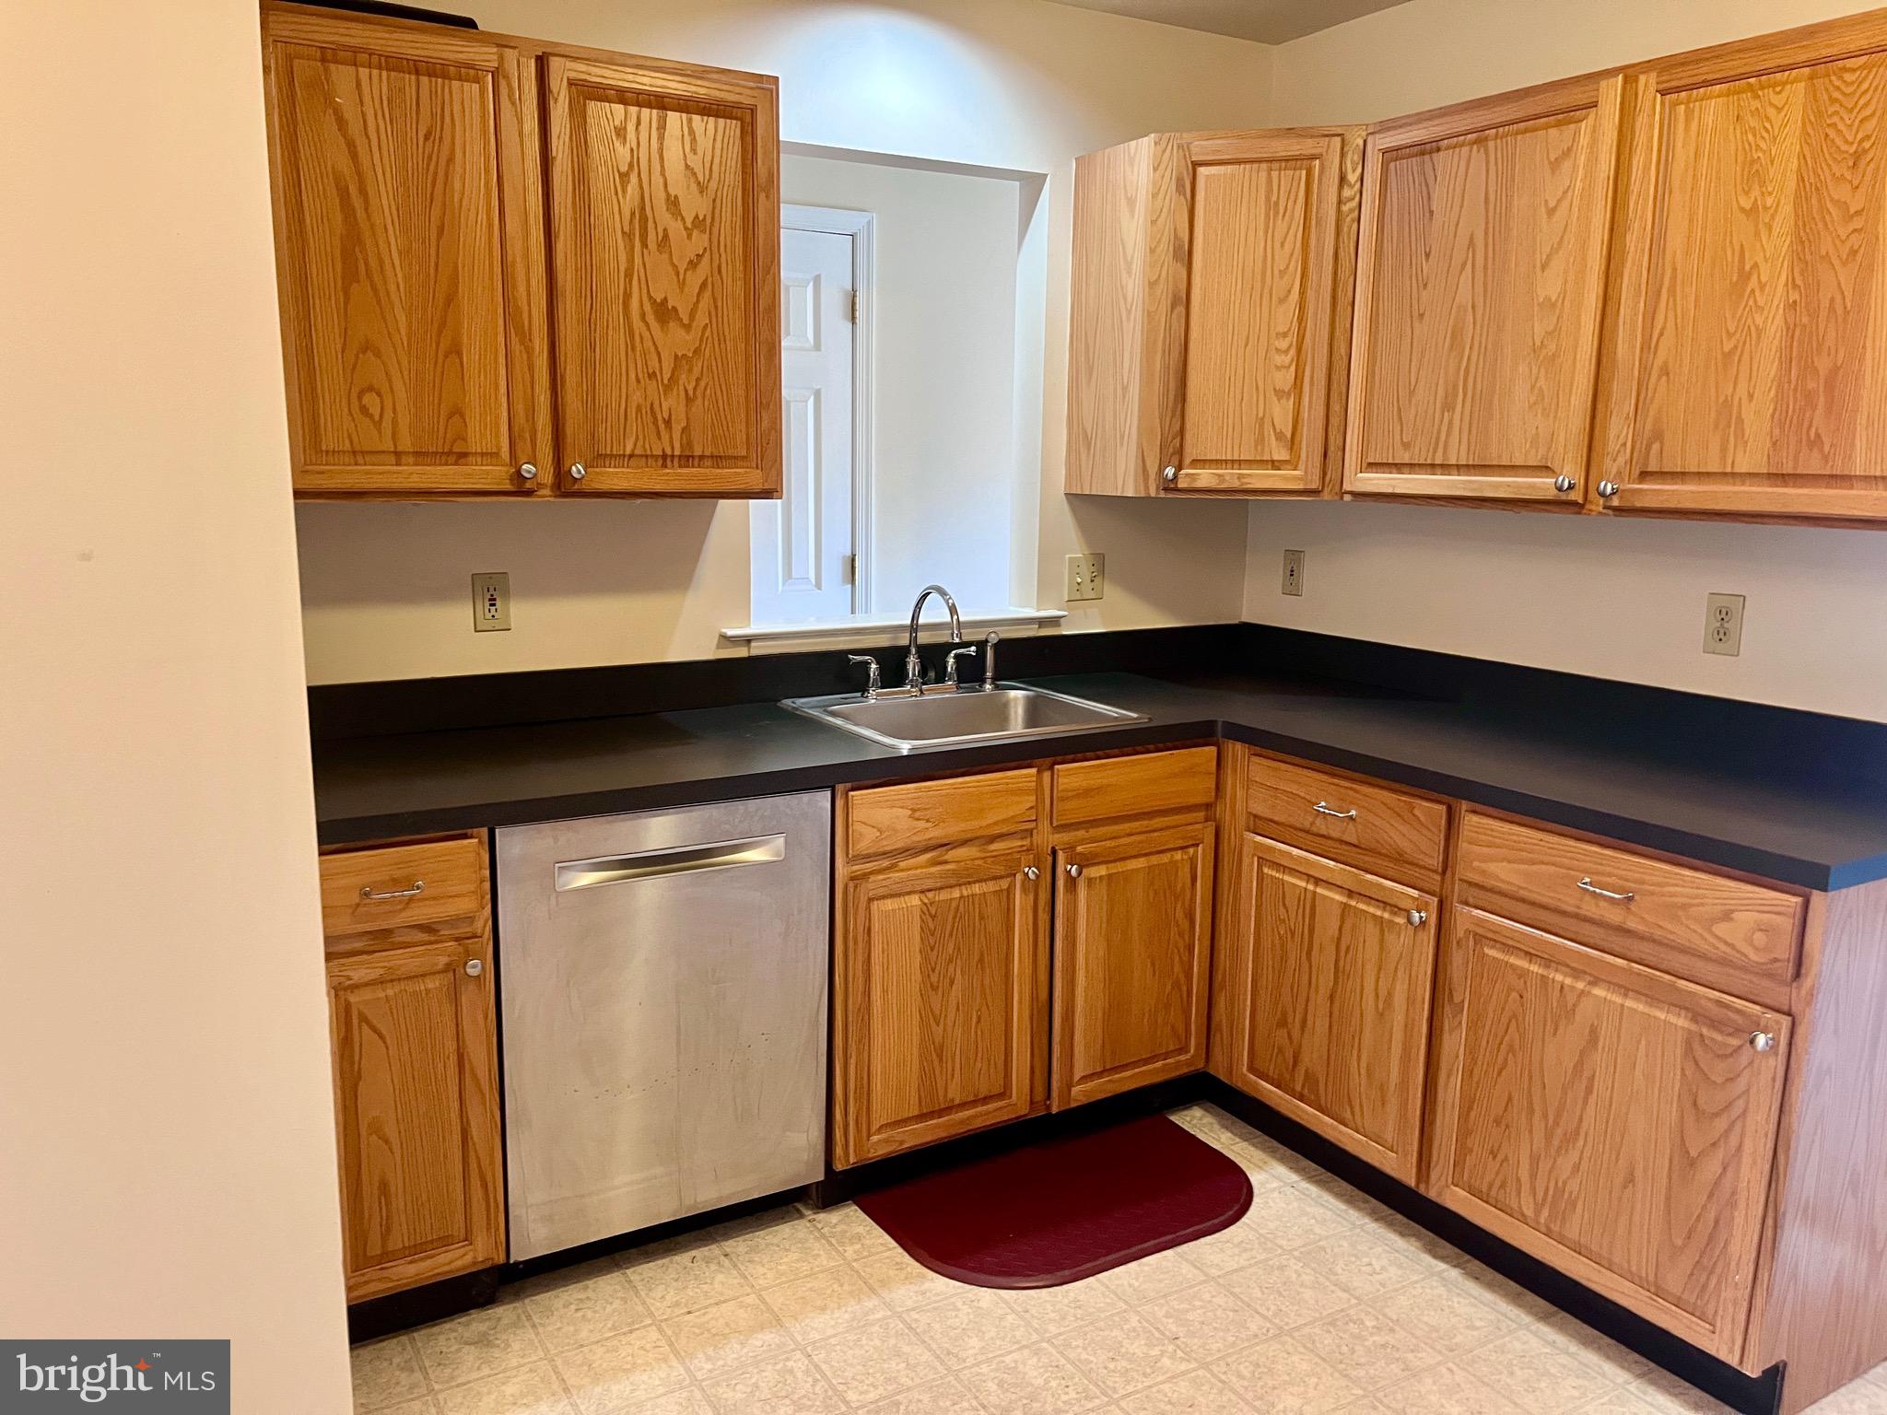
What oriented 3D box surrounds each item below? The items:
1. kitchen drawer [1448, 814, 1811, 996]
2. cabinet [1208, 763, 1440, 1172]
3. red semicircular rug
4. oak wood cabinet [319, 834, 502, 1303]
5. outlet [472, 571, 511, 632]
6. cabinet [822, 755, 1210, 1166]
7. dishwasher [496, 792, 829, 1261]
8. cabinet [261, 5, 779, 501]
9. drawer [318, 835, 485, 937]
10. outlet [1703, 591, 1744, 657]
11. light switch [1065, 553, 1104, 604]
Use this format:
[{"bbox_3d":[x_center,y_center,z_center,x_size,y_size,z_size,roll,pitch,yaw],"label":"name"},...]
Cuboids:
[{"bbox_3d":[1.262,0.264,2.351,0.495,0.127,0.576,-5,12,-30],"label":"kitchen drawer"},{"bbox_3d":[1.001,0.461,2.959,0.632,0.759,0.626,-5,12,-30],"label":"cabinet"},{"bbox_3d":[0.261,0.972,2.774,0.779,0.014,0.458,-5,12,-30],"label":"red semicircular rug"},{"bbox_3d":[-1.007,0.521,2.476,0.304,0.759,0.632,-5,12,-30],"label":"oak wood cabinet"},{"bbox_3d":[-0.887,-0.207,2.784,0.071,0.114,0.008,-5,12,-30],"label":"outlet"},{"bbox_3d":[0.043,0.425,3.094,0.913,0.759,0.632,-5,12,-30],"label":"cabinet"},{"bbox_3d":[-0.610,0.494,2.695,0.595,0.762,0.620,-5,12,-30],"label":"dishwasher"},{"bbox_3d":[-0.770,-0.766,2.568,0.904,0.766,0.321,-5,12,-30],"label":"cabinet"},{"bbox_3d":[-0.968,0.237,2.366,0.266,0.125,0.495,-5,12,-30],"label":"drawer"},{"bbox_3d":[1.475,-0.156,2.676,0.008,0.114,0.069,-5,12,-30],"label":"outlet"},{"bbox_3d":[0.351,-0.321,3.511,0.114,0.114,0.012,-5,12,-30],"label":"light switch"}]

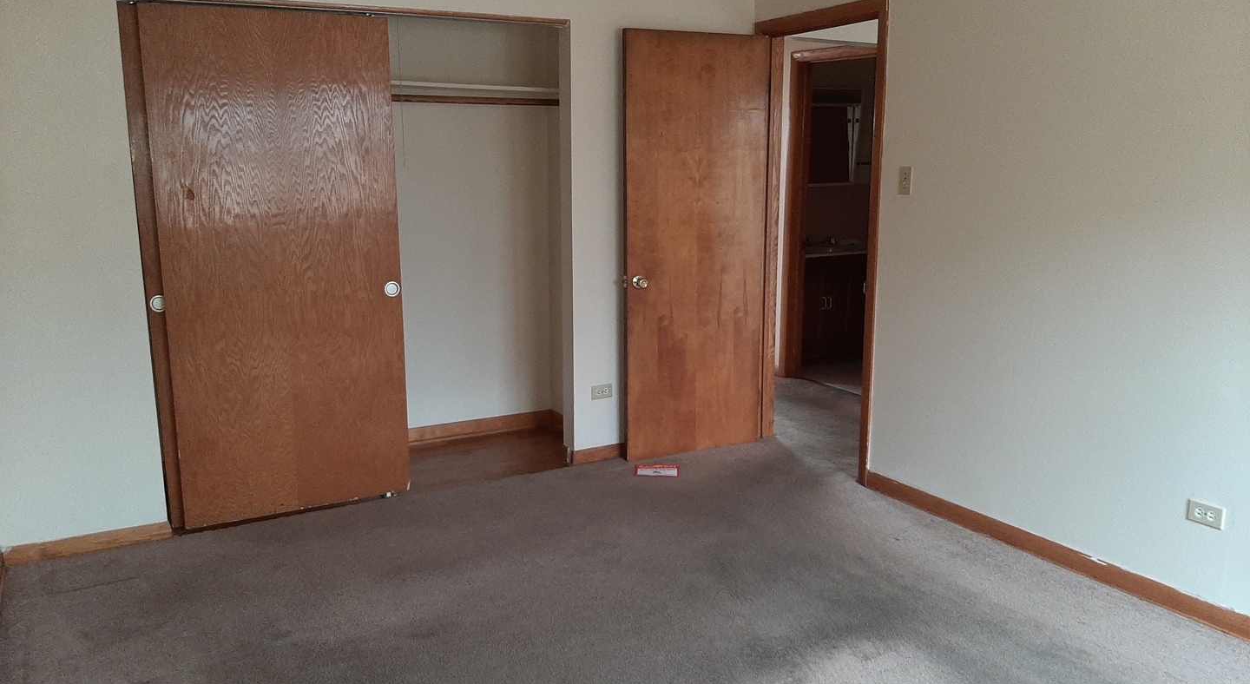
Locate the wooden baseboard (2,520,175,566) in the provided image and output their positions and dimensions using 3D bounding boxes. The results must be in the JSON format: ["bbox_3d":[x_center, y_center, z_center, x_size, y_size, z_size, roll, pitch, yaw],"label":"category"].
[{"bbox_3d":[-2.056,0.774,3.611,0.563,0.076,0.018,-7,13,-29],"label":"wooden baseboard"}]

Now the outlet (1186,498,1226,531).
[{"bbox_3d":[1.834,0.545,2.964,0.010,0.070,0.114,-7,13,-29],"label":"outlet"}]

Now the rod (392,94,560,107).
[{"bbox_3d":[-1.253,-1.102,4.245,2.250,0.034,0.034,-7,13,-29],"label":"rod"}]

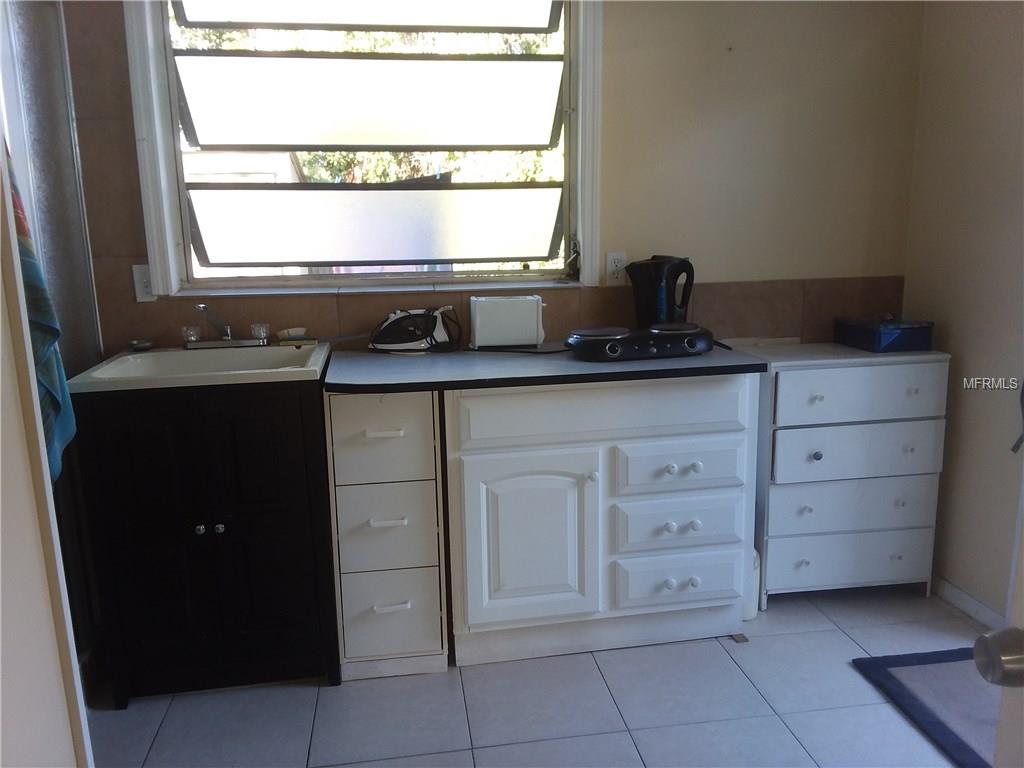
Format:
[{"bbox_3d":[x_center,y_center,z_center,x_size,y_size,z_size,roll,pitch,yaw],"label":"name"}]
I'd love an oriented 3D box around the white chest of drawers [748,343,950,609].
[{"bbox_3d":[1.077,0.292,2.752,0.608,0.817,0.381,-3,11,-8],"label":"white chest of drawers"}]

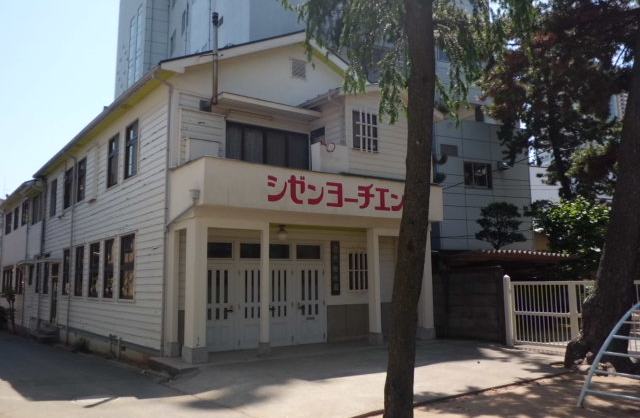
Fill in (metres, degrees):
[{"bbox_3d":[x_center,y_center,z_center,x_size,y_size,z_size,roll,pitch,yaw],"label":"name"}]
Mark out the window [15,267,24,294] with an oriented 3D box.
[{"bbox_3d":[-15.935,3.817,30.394,0.100,1.431,2.465,5,-9,-35],"label":"window"}]

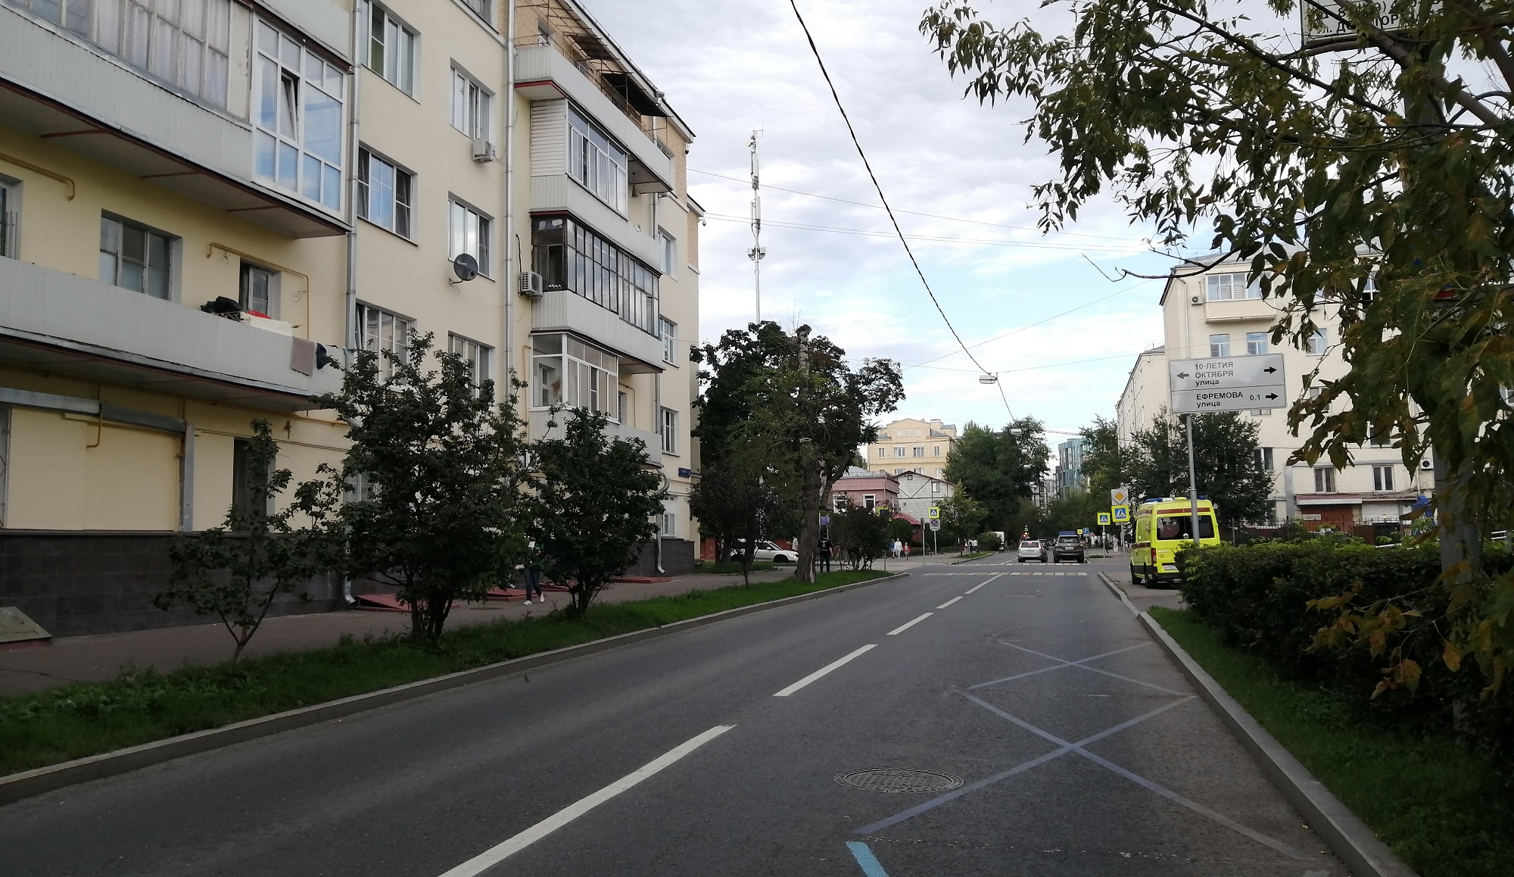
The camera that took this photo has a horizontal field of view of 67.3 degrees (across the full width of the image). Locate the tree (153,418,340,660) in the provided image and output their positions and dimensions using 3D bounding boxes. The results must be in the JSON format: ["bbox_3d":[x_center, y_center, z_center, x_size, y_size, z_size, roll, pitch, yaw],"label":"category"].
[{"bbox_3d":[-6.834,1.349,15.089,2.472,3.234,2.274,2,-6,-24],"label":"tree"}]

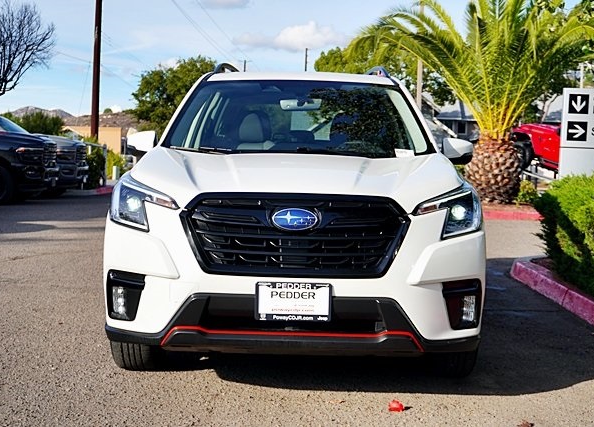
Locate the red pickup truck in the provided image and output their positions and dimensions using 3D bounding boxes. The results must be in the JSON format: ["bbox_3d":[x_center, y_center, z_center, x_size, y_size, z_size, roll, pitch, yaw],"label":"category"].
[{"bbox_3d":[8.500,-1.750,26.300,5.200,1.880,1.900,8,4,15],"label":"red pickup truck"}]

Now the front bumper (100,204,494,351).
[{"bbox_3d":[-0.009,0.265,4.027,1.800,0.640,0.600,1,3,1],"label":"front bumper"}]

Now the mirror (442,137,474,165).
[{"bbox_3d":[0.943,-0.374,5.358,0.230,0.170,0.150,1,3,1],"label":"mirror"}]

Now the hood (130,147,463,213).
[{"bbox_3d":[0.004,-0.178,4.407,1.600,0.240,1.220,1,3,1],"label":"hood"}]

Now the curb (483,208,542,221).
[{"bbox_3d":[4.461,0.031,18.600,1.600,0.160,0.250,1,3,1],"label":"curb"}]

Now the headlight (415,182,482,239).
[{"bbox_3d":[0.682,-0.024,4.056,0.400,0.260,0.460,1,3,1],"label":"headlight"}]

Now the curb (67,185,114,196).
[{"bbox_3d":[-6.005,-0.658,26.500,1.700,0.180,0.350,1,3,1],"label":"curb"}]

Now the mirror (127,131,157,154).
[{"bbox_3d":[-0.907,-0.410,5.378,0.230,0.170,0.150,1,3,1],"label":"mirror"}]

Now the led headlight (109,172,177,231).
[{"bbox_3d":[-0.687,-0.050,4.070,0.400,0.260,0.460,1,3,1],"label":"led headlight"}]

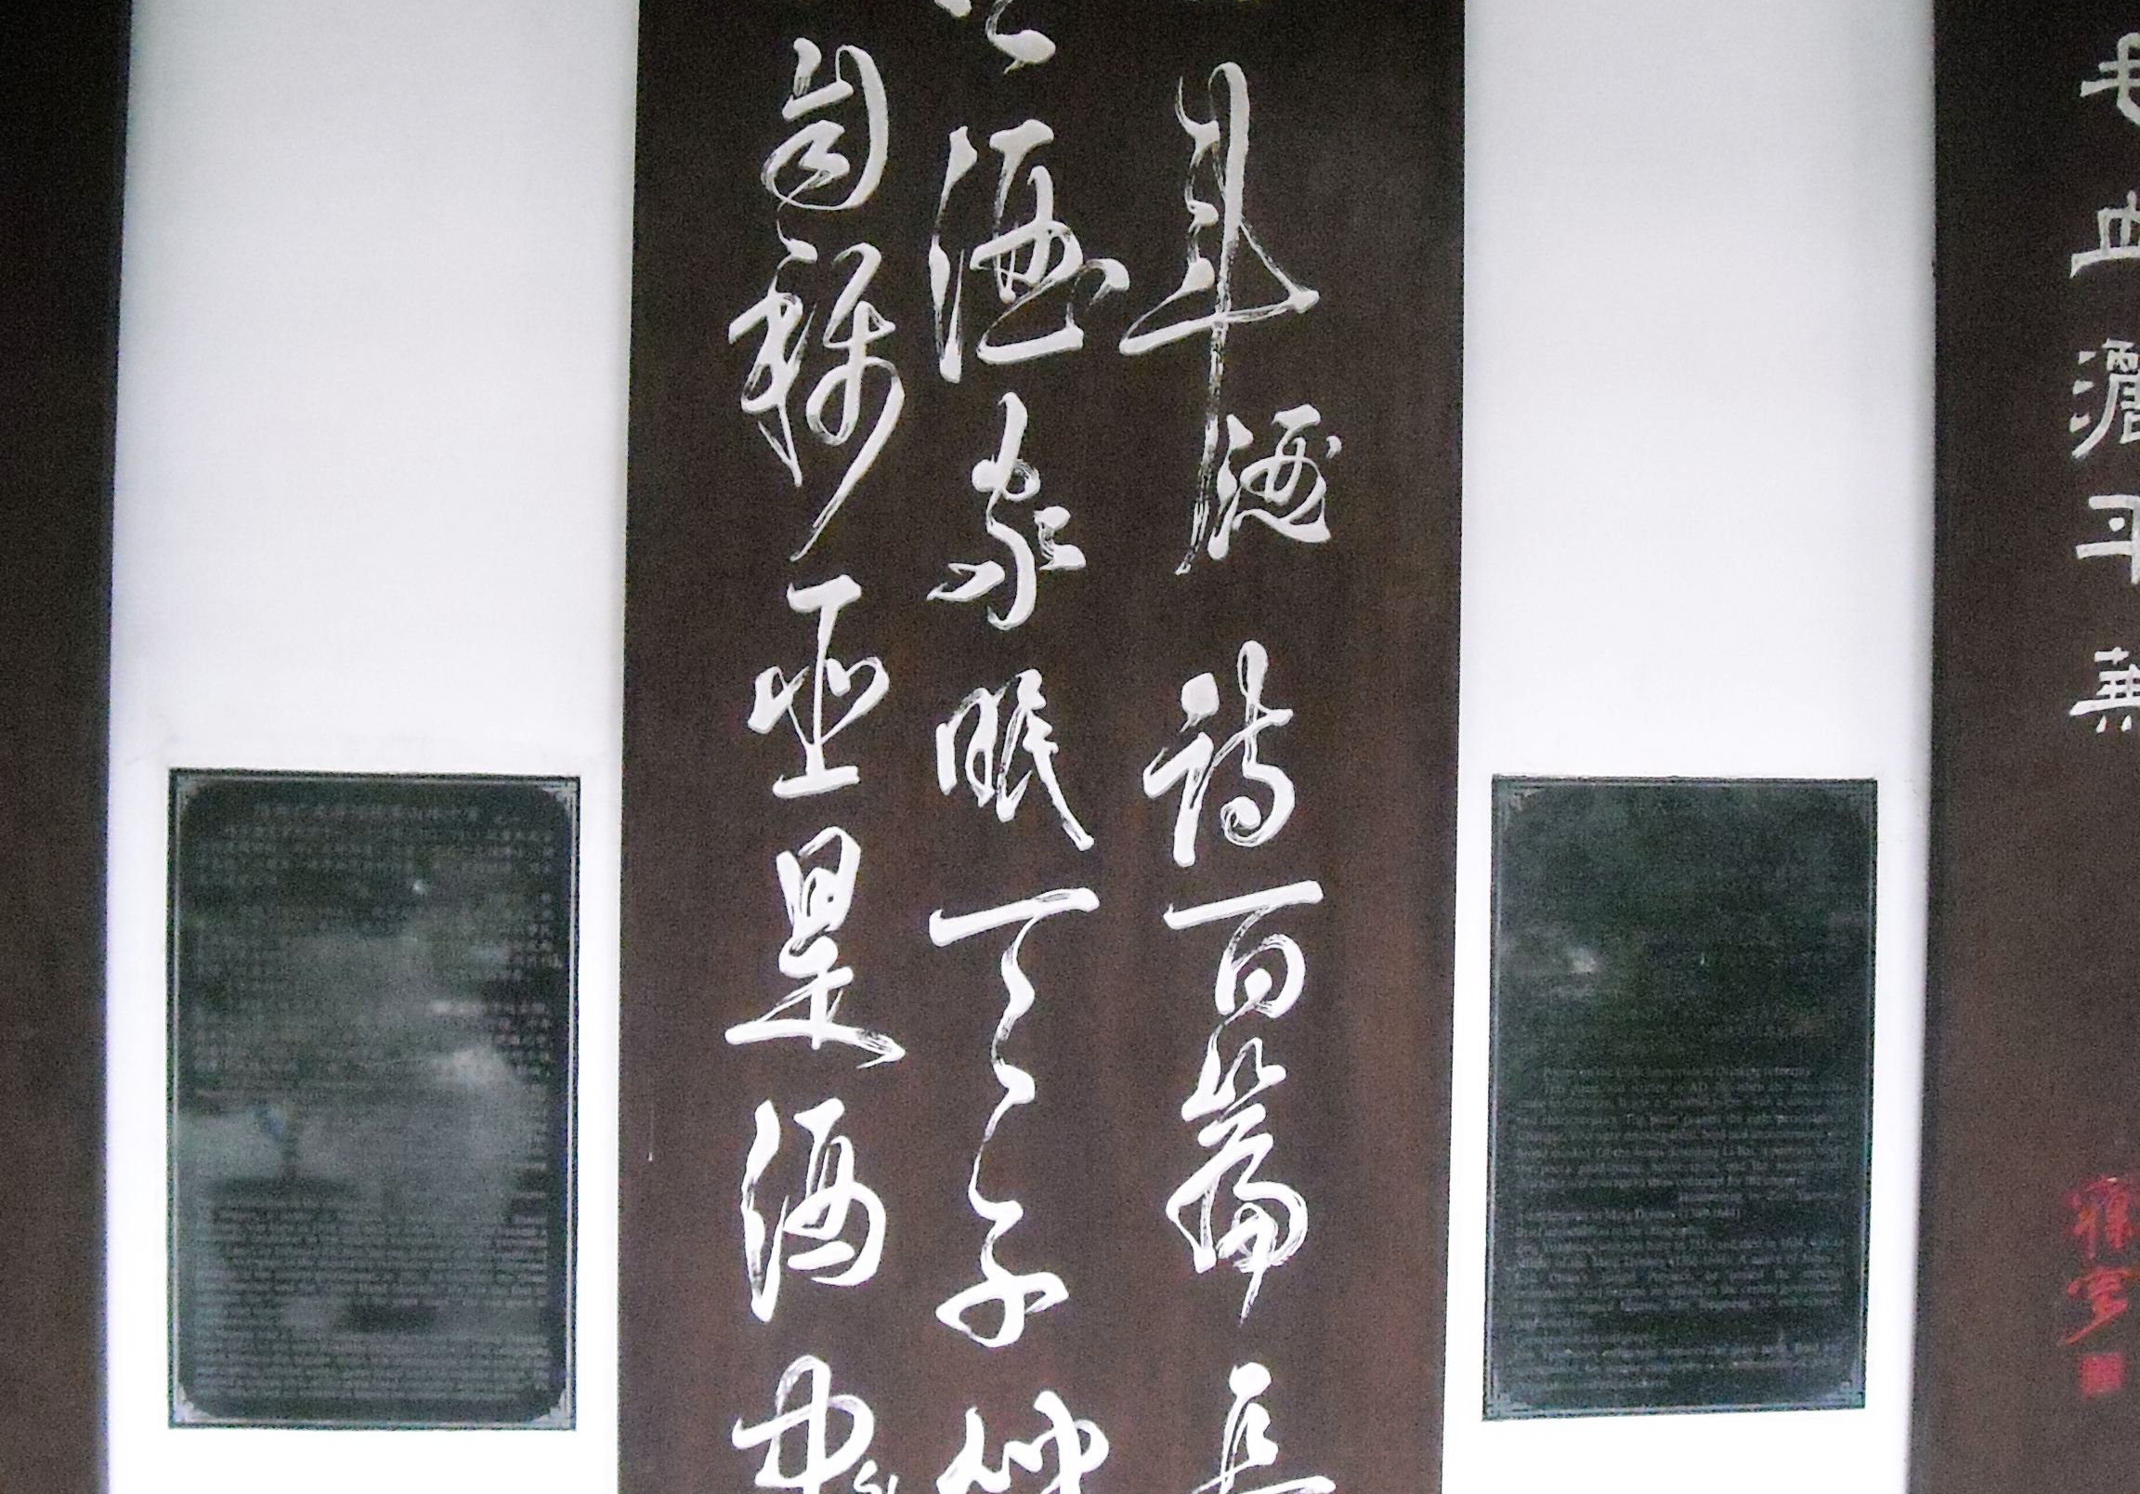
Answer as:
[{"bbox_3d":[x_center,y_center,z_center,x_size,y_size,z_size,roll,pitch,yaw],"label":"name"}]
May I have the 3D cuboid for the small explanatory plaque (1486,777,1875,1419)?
[{"bbox_3d":[0.561,0.322,2.647,0.360,0.584,0.025,1,0,-4],"label":"small explanatory plaque"}]

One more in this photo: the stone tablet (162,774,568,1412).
[{"bbox_3d":[-0.618,0.316,2.565,0.360,0.584,0.025,1,0,-4],"label":"stone tablet"}]

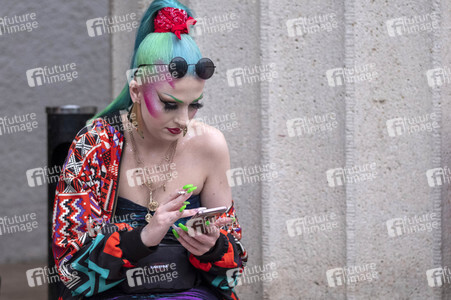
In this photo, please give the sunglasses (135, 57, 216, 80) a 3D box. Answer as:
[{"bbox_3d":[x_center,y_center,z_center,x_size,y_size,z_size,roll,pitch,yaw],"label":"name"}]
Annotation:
[{"bbox_3d":[-0.114,-0.195,4.061,0.136,0.053,0.142,2,1,-30],"label":"sunglasses"}]

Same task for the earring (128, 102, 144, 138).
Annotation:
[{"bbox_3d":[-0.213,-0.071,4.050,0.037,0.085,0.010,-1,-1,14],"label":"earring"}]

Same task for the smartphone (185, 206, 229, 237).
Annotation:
[{"bbox_3d":[-0.046,0.164,3.947,0.071,0.009,0.145,-10,-16,-19],"label":"smartphone"}]

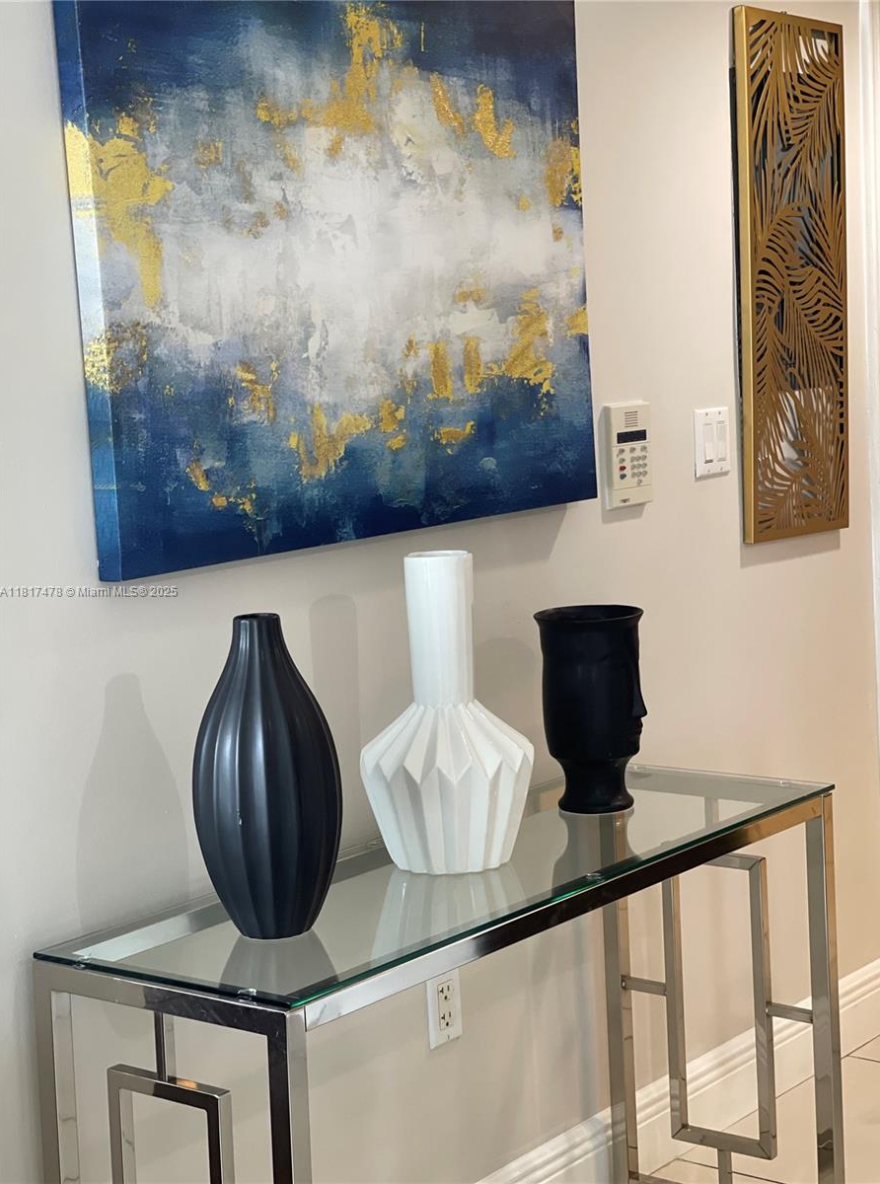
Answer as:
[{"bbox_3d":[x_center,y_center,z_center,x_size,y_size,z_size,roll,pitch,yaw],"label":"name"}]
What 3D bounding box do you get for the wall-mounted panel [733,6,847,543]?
[{"bbox_3d":[0.636,-0.566,3.945,0.028,0.918,0.358,3,9,38],"label":"wall-mounted panel"}]

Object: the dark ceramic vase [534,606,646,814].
[{"bbox_3d":[0.226,0.171,3.193,0.166,0.280,0.159,1,8,30],"label":"dark ceramic vase"}]

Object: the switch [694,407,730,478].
[{"bbox_3d":[0.469,-0.257,3.775,0.009,0.117,0.115,3,9,38],"label":"switch"}]

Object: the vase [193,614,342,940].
[{"bbox_3d":[-0.202,0.215,2.585,0.176,0.377,0.176,-3,7,0],"label":"vase"}]

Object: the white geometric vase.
[{"bbox_3d":[0.005,0.155,2.870,0.228,0.408,0.228,-3,7,0],"label":"white geometric vase"}]

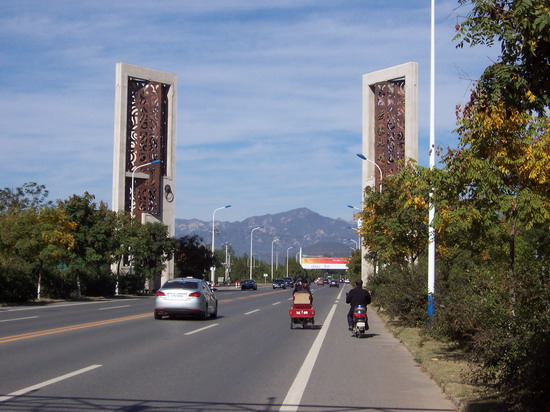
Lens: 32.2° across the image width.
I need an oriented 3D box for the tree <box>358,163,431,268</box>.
[{"bbox_3d":[6.157,1.526,46.690,4.000,7.100,4.000,0,-4,4],"label":"tree"}]

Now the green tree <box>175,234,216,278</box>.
[{"bbox_3d":[-9.340,6.573,112.405,5.000,6.600,5.000,0,-4,4],"label":"green tree"}]

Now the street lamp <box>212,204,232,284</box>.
[{"bbox_3d":[-6.984,5.494,127.429,2.550,11.100,0.350,0,-4,4],"label":"street lamp"}]

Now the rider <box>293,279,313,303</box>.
[{"bbox_3d":[0.867,2.951,30.284,0.620,1.220,0.720,0,-4,4],"label":"rider"}]

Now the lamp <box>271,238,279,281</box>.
[{"bbox_3d":[0.471,13.117,226.068,2.550,11.100,0.350,0,-4,4],"label":"lamp"}]

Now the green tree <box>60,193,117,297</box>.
[{"bbox_3d":[-12.543,2.665,63.700,3.900,6.900,3.900,0,-4,4],"label":"green tree"}]

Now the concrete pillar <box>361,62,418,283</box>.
[{"bbox_3d":[11.197,-2.353,93.295,1.070,22.260,7.290,4,-5,-34],"label":"concrete pillar"}]

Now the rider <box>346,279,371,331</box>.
[{"bbox_3d":[2.266,2.708,25.922,0.660,1.380,0.750,0,-4,4],"label":"rider"}]

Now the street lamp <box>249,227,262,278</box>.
[{"bbox_3d":[-3.237,9.326,177.009,2.550,11.100,0.350,0,-4,4],"label":"street lamp"}]

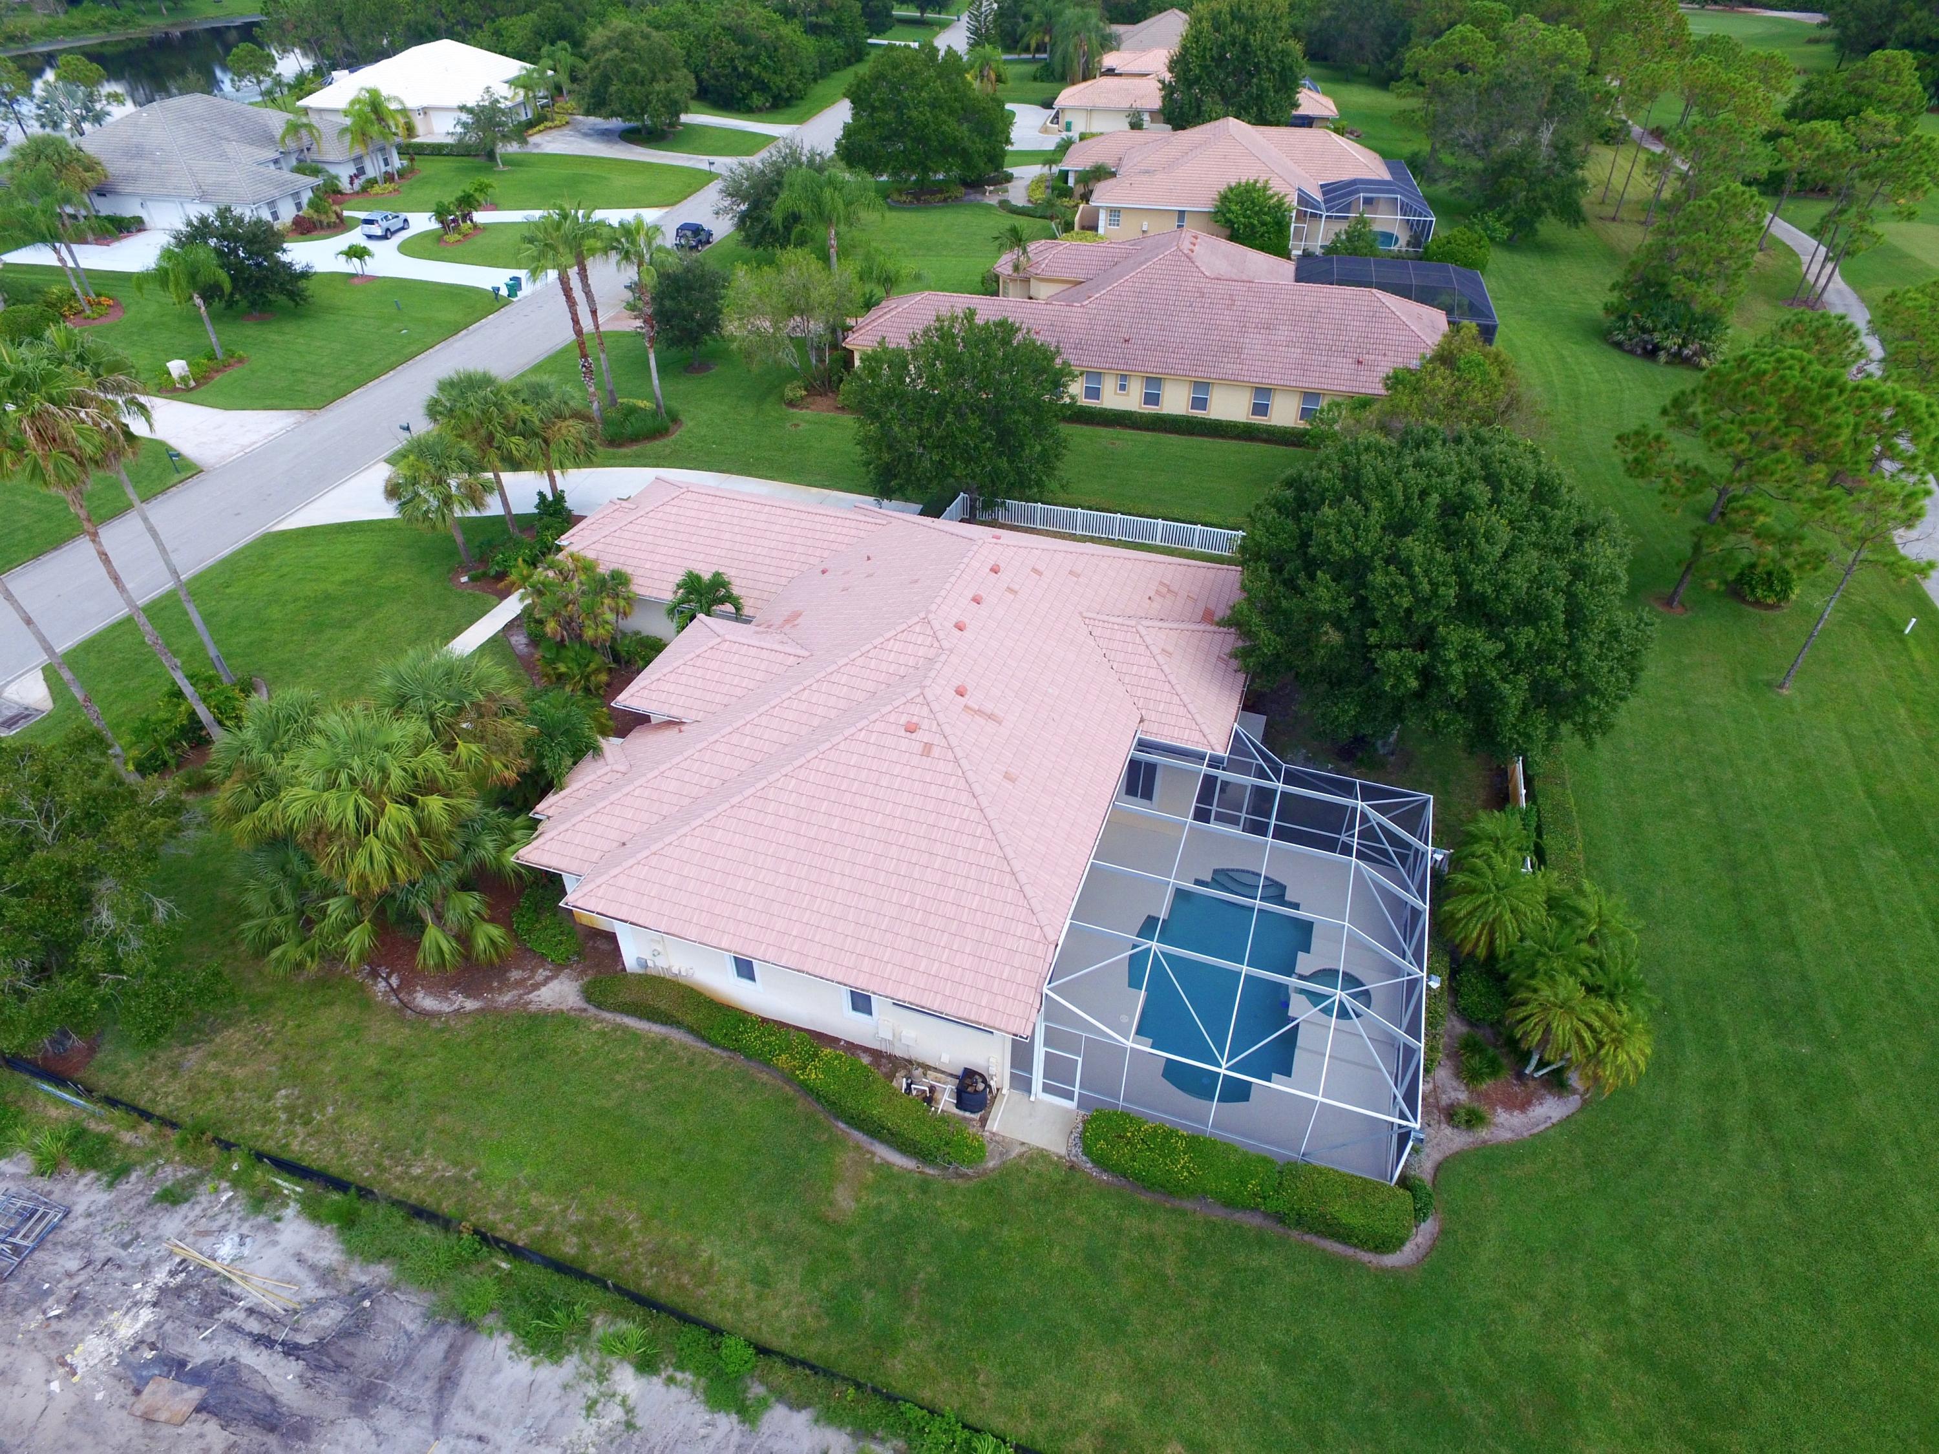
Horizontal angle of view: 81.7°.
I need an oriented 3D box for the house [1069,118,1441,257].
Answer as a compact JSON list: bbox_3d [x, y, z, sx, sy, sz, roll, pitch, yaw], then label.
[{"bbox_3d":[21.351,-44.458,89.292,27.950,7.000,21.900,8,39,9],"label":"house"}]

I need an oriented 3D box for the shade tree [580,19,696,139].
[{"bbox_3d":[-35.801,-70.073,121.123,12.200,10.700,11.800,0,39,0],"label":"shade tree"}]

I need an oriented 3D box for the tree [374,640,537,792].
[{"bbox_3d":[-15.179,0.335,33.805,4.360,5.850,4.360,0,38,0],"label":"tree"}]

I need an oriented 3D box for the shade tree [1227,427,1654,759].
[{"bbox_3d":[13.412,-3.238,33.420,11.500,10.500,11.500,0,39,0],"label":"shade tree"}]

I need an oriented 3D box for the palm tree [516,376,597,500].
[{"bbox_3d":[-17.299,-11.665,48.255,3.250,6.750,3.250,0,38,0],"label":"palm tree"}]

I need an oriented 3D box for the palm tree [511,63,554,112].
[{"bbox_3d":[-43.859,-63.150,112.453,3.800,5.400,3.800,0,39,0],"label":"palm tree"}]

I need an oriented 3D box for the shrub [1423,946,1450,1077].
[{"bbox_3d":[13.160,7.872,31.404,0.550,0.700,4.300,12,40,15],"label":"shrub"}]

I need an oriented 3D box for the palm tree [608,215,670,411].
[{"bbox_3d":[-15.475,-19.700,54.671,3.400,9.600,3.400,0,39,0],"label":"palm tree"}]

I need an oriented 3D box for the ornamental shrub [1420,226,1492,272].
[{"bbox_3d":[32.621,-31.757,75.093,4.400,3.300,4.400,0,39,0],"label":"ornamental shrub"}]

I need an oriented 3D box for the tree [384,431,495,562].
[{"bbox_3d":[-21.249,-9.185,45.741,4.000,5.940,4.000,0,38,0],"label":"tree"}]

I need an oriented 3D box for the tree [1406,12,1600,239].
[{"bbox_3d":[40.024,-45.724,85.362,13.310,14.680,13.310,0,38,0],"label":"tree"}]

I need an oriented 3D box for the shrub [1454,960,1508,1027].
[{"bbox_3d":[14.333,7.517,31.245,1.500,1.450,1.650,0,39,0],"label":"shrub"}]

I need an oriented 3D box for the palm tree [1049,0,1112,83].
[{"bbox_3d":[13.831,-81.760,134.520,7.000,8.300,7.000,3,39,4],"label":"palm tree"}]

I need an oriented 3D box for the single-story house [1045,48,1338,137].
[{"bbox_3d":[24.277,-69.007,119.949,27.900,6.800,28.300,6,39,7],"label":"single-story house"}]

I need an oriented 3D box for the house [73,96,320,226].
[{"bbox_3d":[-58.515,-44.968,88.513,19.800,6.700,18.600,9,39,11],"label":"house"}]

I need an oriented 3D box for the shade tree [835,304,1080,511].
[{"bbox_3d":[-0.403,-12.411,46.074,9.300,9.000,9.300,0,39,0],"label":"shade tree"}]

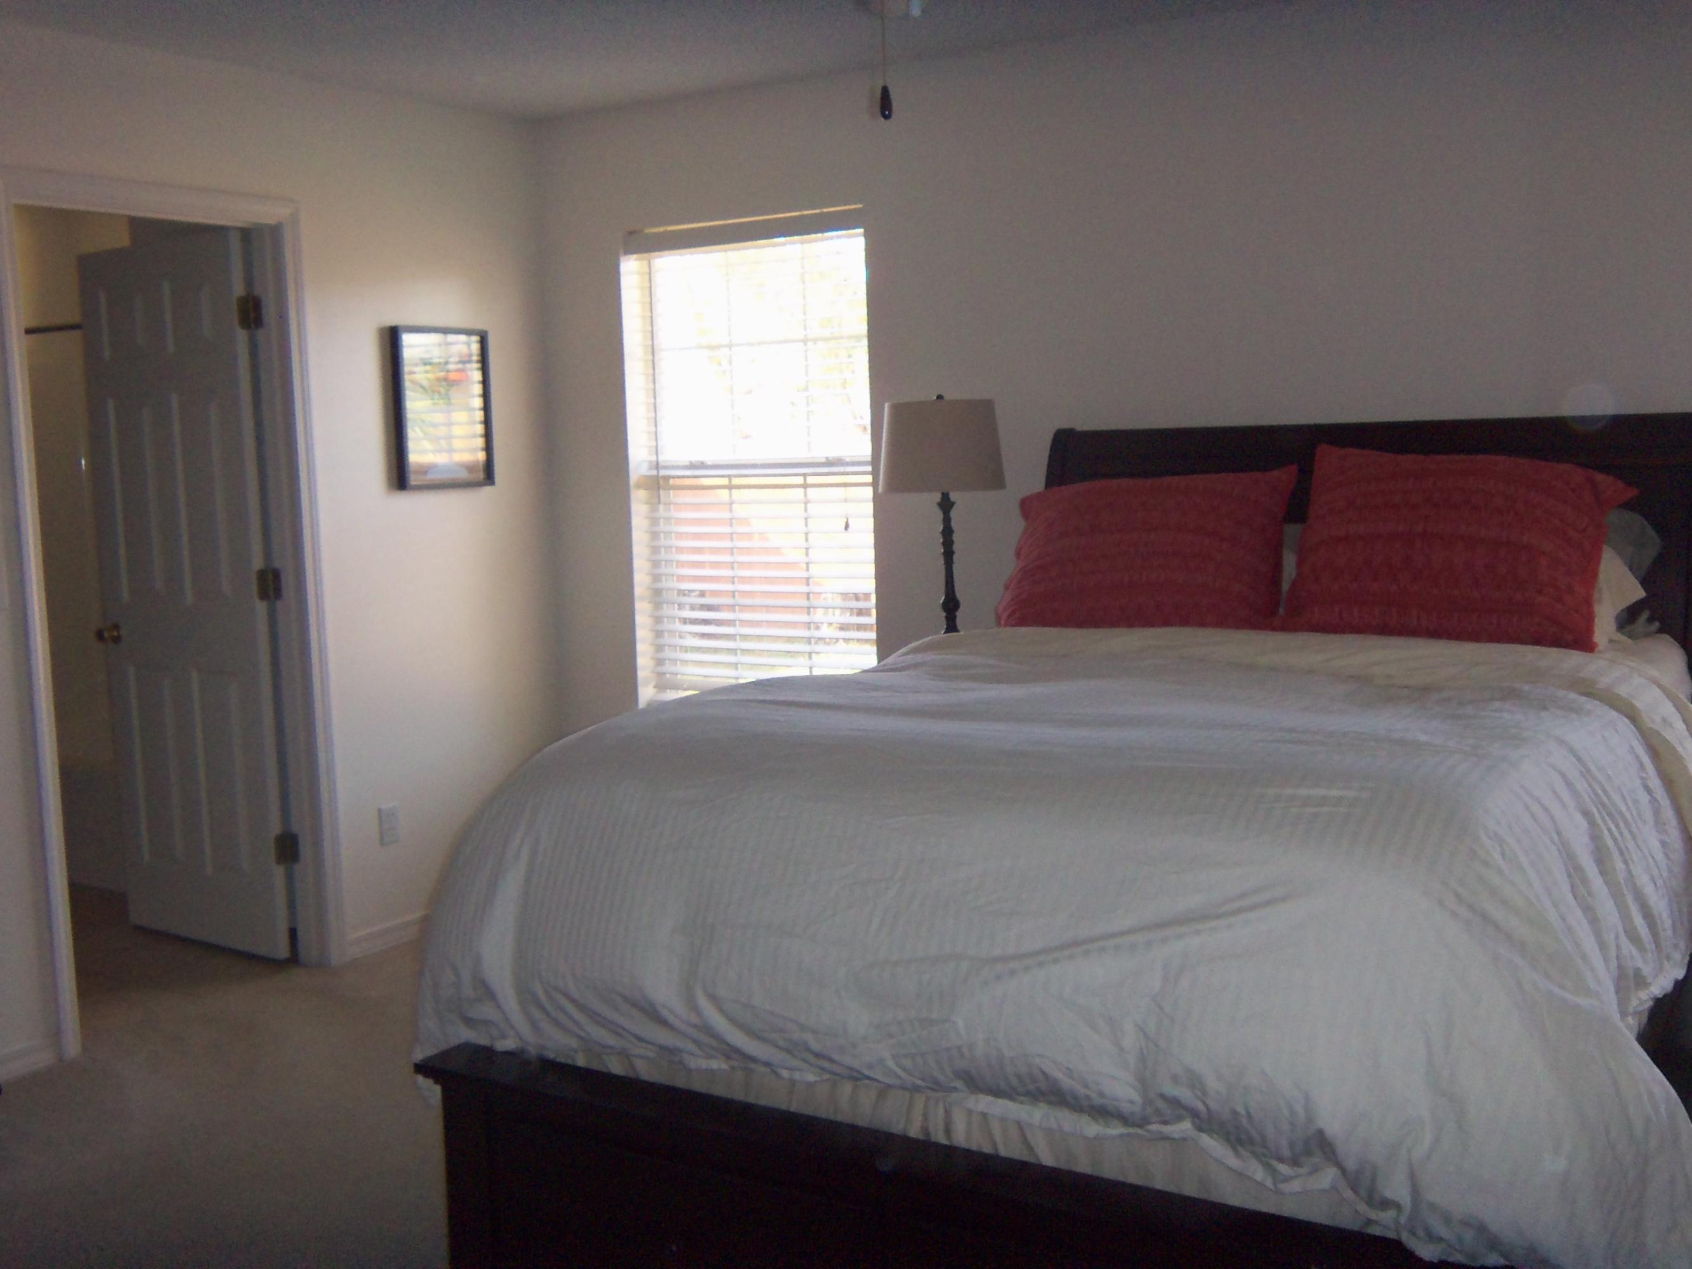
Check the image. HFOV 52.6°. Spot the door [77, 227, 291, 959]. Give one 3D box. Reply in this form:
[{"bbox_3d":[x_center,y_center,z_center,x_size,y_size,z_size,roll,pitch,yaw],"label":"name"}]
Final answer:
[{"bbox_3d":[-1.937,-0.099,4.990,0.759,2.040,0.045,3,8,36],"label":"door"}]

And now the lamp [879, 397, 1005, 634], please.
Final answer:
[{"bbox_3d":[0.256,-0.247,4.473,0.382,0.750,0.382,-2,7,0],"label":"lamp"}]

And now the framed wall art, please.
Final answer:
[{"bbox_3d":[-1.203,-0.677,5.133,0.032,0.472,0.360,3,8,33],"label":"framed wall art"}]

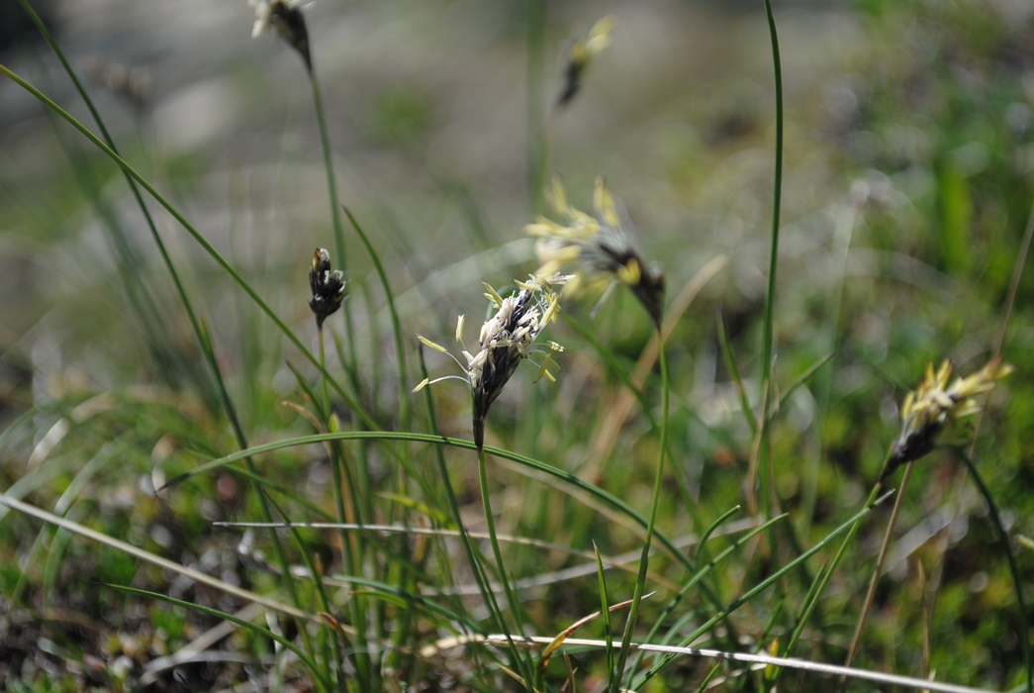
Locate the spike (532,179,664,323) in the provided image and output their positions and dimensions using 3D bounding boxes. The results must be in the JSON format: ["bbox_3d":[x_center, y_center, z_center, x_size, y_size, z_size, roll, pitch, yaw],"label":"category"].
[{"bbox_3d":[0.010,-0.011,0.287,0.022,0.017,0.015,41,0,-7],"label":"spike"}]

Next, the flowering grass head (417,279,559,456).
[{"bbox_3d":[-0.003,0.002,0.300,0.016,0.025,0.014,19,7,0],"label":"flowering grass head"}]

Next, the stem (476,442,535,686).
[{"bbox_3d":[-0.002,0.028,0.304,0.002,0.033,0.002,-13,12,0],"label":"stem"}]

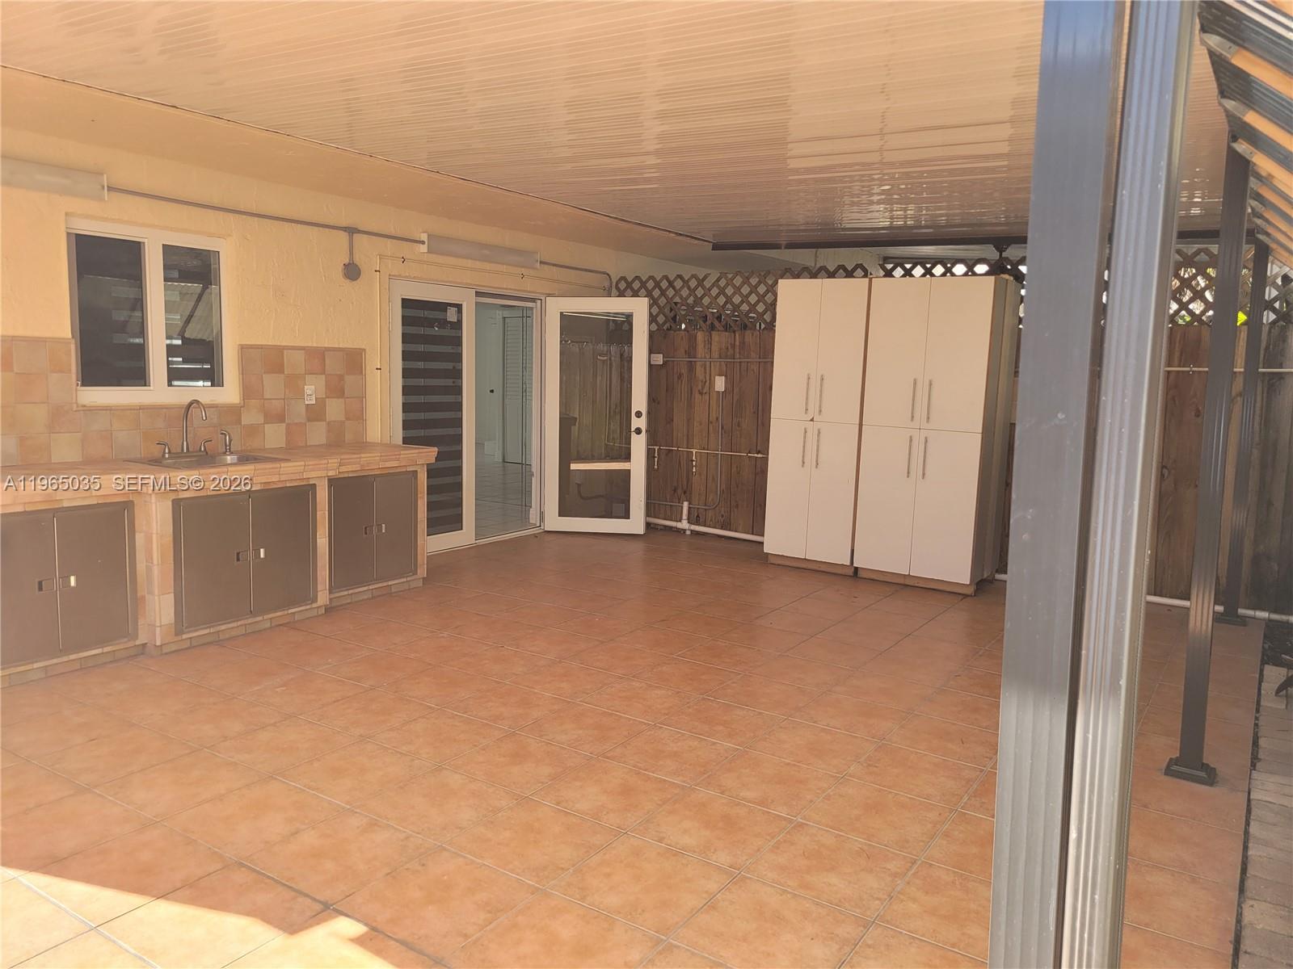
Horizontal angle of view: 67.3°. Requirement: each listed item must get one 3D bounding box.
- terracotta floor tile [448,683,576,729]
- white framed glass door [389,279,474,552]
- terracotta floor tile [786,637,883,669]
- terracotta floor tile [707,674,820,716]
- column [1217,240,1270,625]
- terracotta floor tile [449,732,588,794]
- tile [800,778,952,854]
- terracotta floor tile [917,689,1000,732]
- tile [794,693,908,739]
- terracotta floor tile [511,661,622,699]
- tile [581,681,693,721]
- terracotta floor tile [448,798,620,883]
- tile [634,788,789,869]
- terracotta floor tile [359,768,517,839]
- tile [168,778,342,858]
[{"bbox_3d":[-0.608,0.987,4.300,0.419,0.012,0.419,7,9,32],"label":"terracotta floor tile"},{"bbox_3d":[-1.653,-0.485,7.550,0.060,2.081,0.906,7,9,32],"label":"white framed glass door"},{"bbox_3d":[1.026,0.911,5.259,0.419,0.012,0.419,7,9,32],"label":"terracotta floor tile"},{"bbox_3d":[0.564,0.992,4.552,0.419,0.012,0.419,7,9,32],"label":"terracotta floor tile"},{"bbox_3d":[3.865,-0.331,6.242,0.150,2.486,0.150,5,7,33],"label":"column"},{"bbox_3d":[-0.490,1.086,3.777,0.425,0.012,0.425,7,9,32],"label":"terracotta floor tile"},{"bbox_3d":[0.845,1.204,3.529,0.435,0.012,0.435,7,9,32],"label":"tile"},{"bbox_3d":[1.554,1.070,4.593,0.428,0.012,0.428,7,9,32],"label":"terracotta floor tile"},{"bbox_3d":[0.952,1.076,4.498,0.435,0.012,0.435,7,9,32],"label":"tile"},{"bbox_3d":[-0.395,0.985,4.835,0.435,0.012,0.435,7,9,32],"label":"terracotta floor tile"},{"bbox_3d":[-0.023,1.004,4.495,0.425,0.012,0.425,7,9,32],"label":"tile"},{"bbox_3d":[-0.363,1.171,3.188,0.425,0.012,0.425,7,9,32],"label":"terracotta floor tile"},{"bbox_3d":[0.234,1.193,3.372,0.428,0.012,0.428,7,9,32],"label":"tile"},{"bbox_3d":[-0.736,1.147,3.478,0.428,0.012,0.428,7,9,32],"label":"terracotta floor tile"},{"bbox_3d":[-1.318,1.125,3.289,0.425,0.012,0.425,7,9,32],"label":"tile"}]

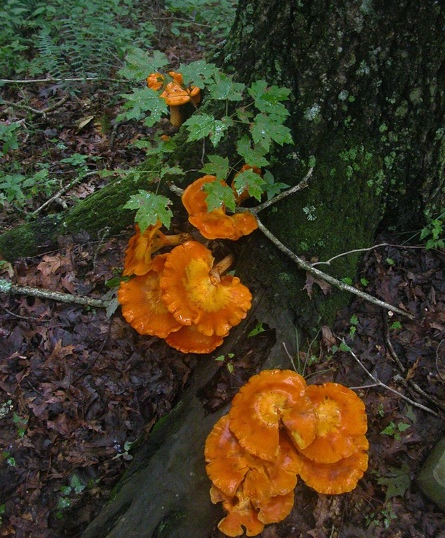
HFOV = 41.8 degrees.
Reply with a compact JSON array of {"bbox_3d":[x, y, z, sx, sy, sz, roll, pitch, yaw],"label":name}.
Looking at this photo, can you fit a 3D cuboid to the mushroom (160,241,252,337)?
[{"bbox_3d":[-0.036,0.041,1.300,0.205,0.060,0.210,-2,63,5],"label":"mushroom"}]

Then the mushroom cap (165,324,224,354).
[{"bbox_3d":[-0.062,0.129,1.335,0.150,0.040,0.140,-2,49,2],"label":"mushroom cap"}]

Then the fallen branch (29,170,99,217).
[{"bbox_3d":[-0.467,-0.231,1.792,0.055,0.038,0.266,29,50,28],"label":"fallen branch"}]

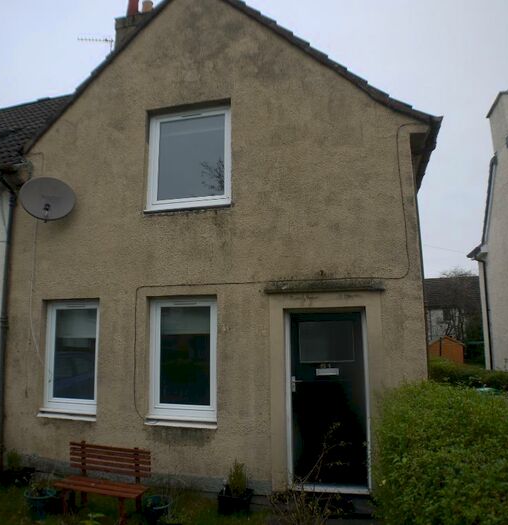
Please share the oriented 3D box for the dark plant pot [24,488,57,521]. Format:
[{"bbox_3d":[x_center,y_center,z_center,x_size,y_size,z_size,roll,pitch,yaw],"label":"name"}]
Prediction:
[{"bbox_3d":[-2.426,2.768,6.450,0.360,0.300,0.360,0,-10,0],"label":"dark plant pot"}]

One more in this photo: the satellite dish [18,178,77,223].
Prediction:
[{"bbox_3d":[-2.709,-0.827,7.428,0.700,0.620,0.420,2,-10,-15],"label":"satellite dish"}]

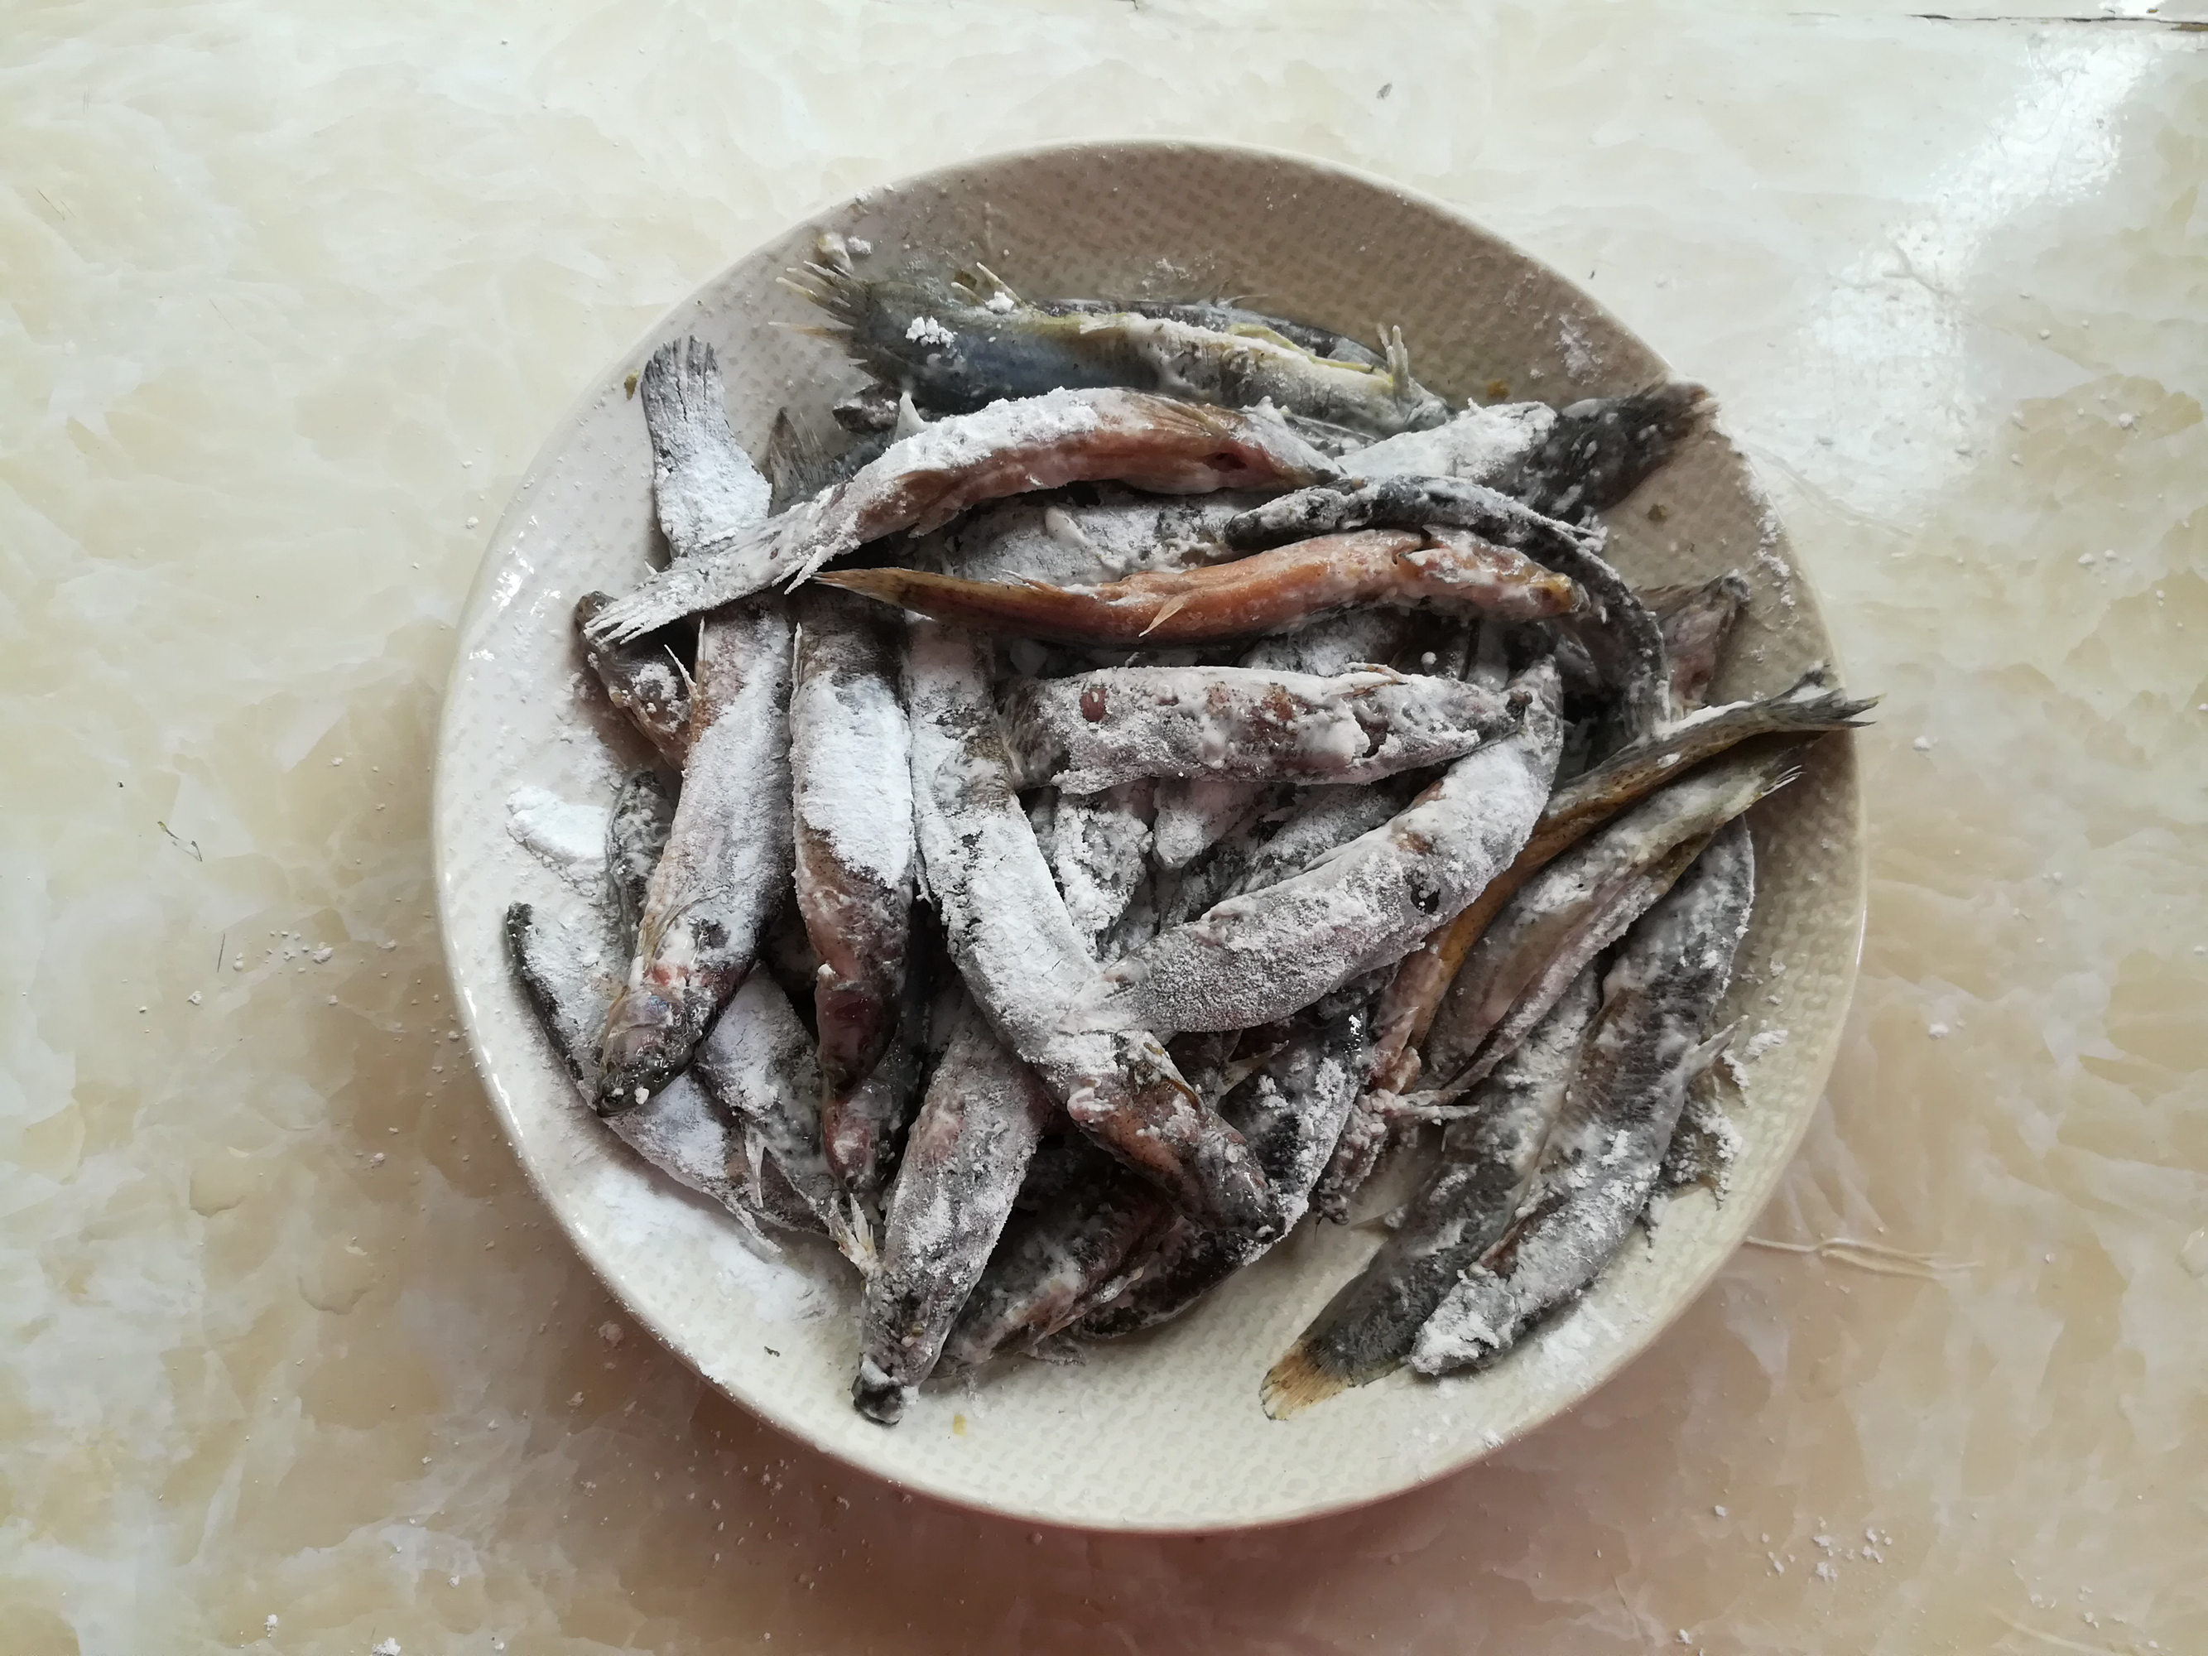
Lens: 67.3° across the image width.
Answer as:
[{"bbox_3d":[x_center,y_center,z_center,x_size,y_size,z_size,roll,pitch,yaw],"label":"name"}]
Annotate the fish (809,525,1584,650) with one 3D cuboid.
[{"bbox_3d":[0.018,-0.045,0.308,0.141,0.021,0.019,-1,78,0],"label":"fish"}]

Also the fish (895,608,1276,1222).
[{"bbox_3d":[-0.012,0.018,0.300,0.029,0.026,0.131,-27,82,-6],"label":"fish"}]

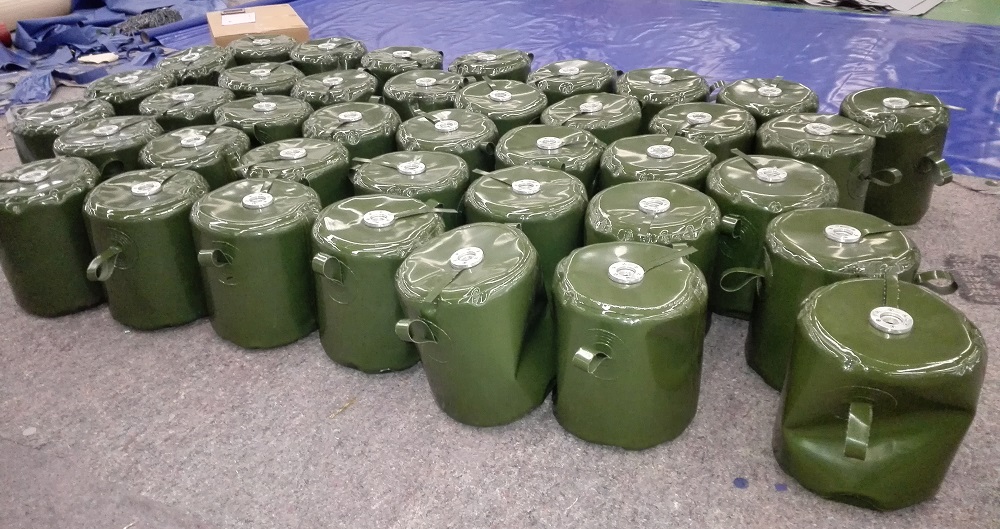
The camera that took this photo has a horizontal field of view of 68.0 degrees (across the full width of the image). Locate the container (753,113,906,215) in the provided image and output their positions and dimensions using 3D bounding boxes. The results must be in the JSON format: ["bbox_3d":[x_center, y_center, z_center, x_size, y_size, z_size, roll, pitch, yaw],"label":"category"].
[{"bbox_3d":[1.194,-0.311,2.878,0.412,0.461,0.412,15,35,26],"label":"container"}]

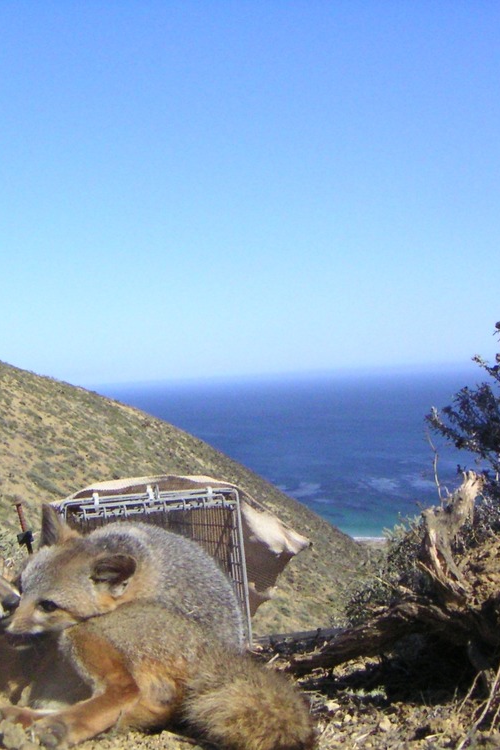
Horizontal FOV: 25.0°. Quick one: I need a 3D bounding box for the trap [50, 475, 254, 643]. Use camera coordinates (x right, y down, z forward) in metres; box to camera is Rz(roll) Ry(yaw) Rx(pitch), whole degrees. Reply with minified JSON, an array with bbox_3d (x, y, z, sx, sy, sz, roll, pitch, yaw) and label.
[{"bbox_3d":[-0.183,0.305,1.775,0.232,0.235,0.660,-5,-6,-12],"label":"trap"}]

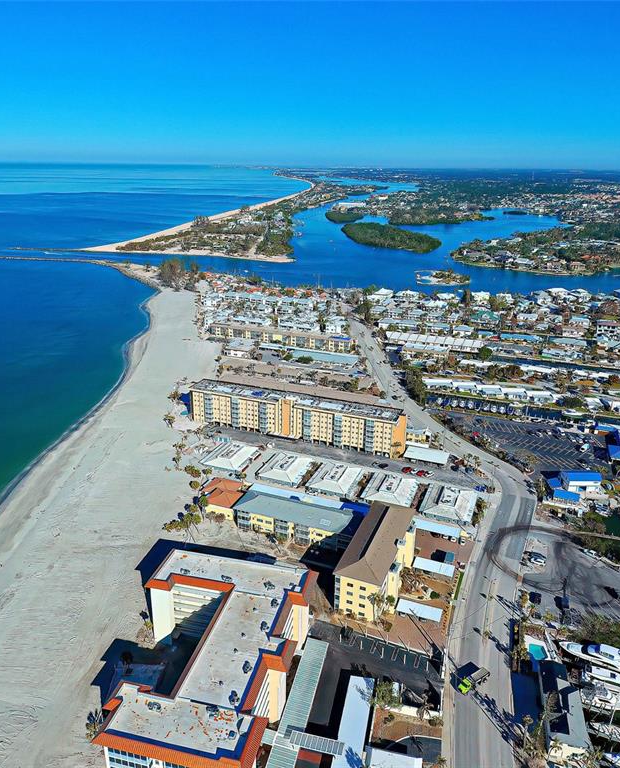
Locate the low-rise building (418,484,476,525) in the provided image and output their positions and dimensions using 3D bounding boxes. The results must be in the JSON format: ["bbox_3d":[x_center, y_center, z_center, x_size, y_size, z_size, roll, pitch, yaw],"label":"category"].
[{"bbox_3d":[51.260,43.190,184.960,17.400,4.300,19.000,9,25,18],"label":"low-rise building"}]

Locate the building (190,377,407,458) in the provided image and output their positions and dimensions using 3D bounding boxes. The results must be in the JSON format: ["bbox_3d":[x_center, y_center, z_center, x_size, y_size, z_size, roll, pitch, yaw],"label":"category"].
[{"bbox_3d":[-8.240,15.570,239.460,102.000,18.000,14.500,9,24,17],"label":"building"}]

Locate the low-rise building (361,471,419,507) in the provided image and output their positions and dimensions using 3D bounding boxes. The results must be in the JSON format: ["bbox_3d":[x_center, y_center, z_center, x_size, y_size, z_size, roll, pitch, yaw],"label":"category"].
[{"bbox_3d":[31.670,41.790,196.020,18.400,4.800,18.900,9,24,18],"label":"low-rise building"}]

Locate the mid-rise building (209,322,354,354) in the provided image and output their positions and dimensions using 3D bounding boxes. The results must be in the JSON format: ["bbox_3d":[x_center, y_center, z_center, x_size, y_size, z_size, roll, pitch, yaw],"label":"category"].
[{"bbox_3d":[-20.380,-34.010,353.410,102.000,9.700,14.000,7,24,15],"label":"mid-rise building"}]

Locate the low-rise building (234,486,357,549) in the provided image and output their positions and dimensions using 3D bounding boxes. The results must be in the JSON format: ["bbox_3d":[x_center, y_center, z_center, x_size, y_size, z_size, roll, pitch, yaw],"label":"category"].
[{"bbox_3d":[-4.870,45.610,172.150,39.000,8.800,12.200,9,25,18],"label":"low-rise building"}]

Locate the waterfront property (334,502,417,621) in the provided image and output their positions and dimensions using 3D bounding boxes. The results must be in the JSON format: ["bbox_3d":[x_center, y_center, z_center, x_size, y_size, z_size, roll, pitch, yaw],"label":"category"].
[{"bbox_3d":[21.130,53.700,155.790,14.800,14.000,37.500,11,25,22],"label":"waterfront property"}]

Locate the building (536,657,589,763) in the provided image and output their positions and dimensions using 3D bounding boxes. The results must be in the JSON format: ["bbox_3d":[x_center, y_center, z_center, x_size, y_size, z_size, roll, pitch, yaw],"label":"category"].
[{"bbox_3d":[56.390,73.380,113.660,8.200,6.000,19.500,6,24,13],"label":"building"}]

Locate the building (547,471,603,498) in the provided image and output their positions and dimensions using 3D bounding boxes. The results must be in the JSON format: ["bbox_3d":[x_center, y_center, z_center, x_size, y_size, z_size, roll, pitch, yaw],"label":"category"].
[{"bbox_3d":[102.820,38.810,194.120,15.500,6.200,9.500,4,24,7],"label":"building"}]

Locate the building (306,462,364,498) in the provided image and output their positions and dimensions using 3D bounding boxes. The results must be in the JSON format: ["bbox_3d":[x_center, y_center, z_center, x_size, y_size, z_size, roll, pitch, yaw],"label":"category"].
[{"bbox_3d":[10.140,36.840,198.350,16.500,4.300,19.000,9,25,18],"label":"building"}]

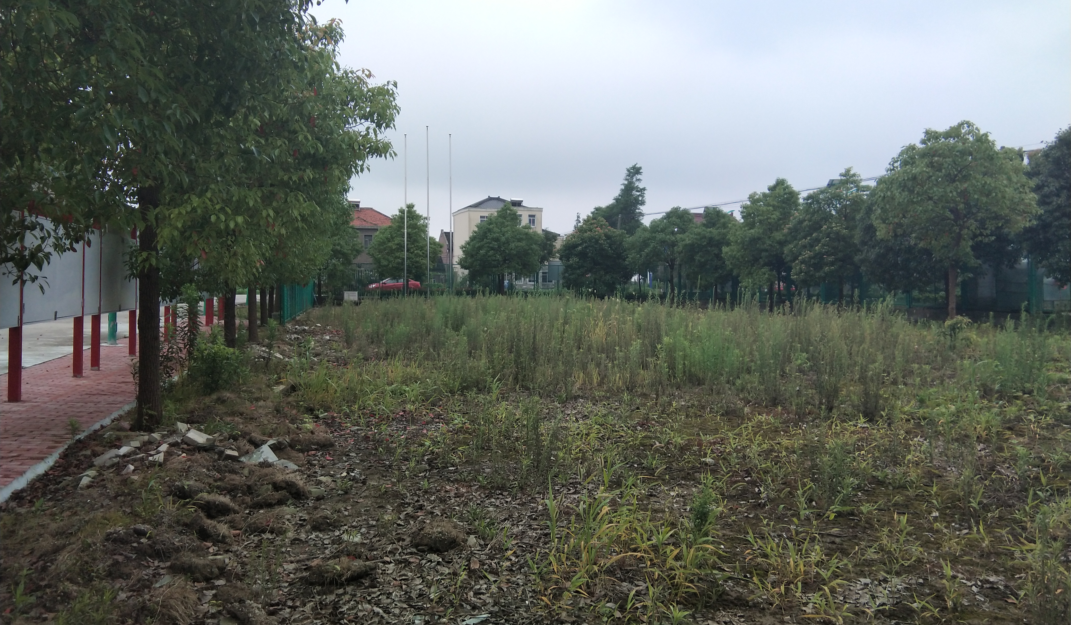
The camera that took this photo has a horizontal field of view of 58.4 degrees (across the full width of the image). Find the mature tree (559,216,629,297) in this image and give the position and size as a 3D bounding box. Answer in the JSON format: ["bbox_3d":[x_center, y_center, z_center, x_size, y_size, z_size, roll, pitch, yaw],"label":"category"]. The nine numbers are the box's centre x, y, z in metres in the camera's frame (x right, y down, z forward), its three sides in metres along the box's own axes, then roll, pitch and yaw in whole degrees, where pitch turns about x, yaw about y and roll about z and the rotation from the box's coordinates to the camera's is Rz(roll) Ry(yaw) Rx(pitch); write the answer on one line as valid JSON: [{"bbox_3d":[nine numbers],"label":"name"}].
[{"bbox_3d":[3.638,-3.219,59.928,4.300,5.620,4.300,0,2,0],"label":"mature tree"}]

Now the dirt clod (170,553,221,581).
[{"bbox_3d":[-1.598,1.177,4.500,0.230,0.115,0.180,-1,2,-12],"label":"dirt clod"}]

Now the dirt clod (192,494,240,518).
[{"bbox_3d":[-1.817,1.091,5.456,0.275,0.100,0.200,-1,2,-19],"label":"dirt clod"}]

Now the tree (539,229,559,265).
[{"bbox_3d":[-0.030,-3.279,67.930,4.000,5.230,4.000,0,2,0],"label":"tree"}]

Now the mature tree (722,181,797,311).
[{"bbox_3d":[11.369,-3.374,47.922,3.900,6.646,3.900,0,2,-13],"label":"mature tree"}]

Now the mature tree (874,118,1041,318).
[{"bbox_3d":[14.845,-3.244,34.000,5.800,7.150,5.600,0,2,0],"label":"mature tree"}]

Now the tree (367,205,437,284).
[{"bbox_3d":[-8.988,-3.905,65.000,4.700,6.750,4.700,0,2,0],"label":"tree"}]

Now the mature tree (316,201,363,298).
[{"bbox_3d":[-13.986,-3.985,64.000,5.000,7.000,5.000,0,2,0],"label":"mature tree"}]

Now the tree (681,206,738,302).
[{"bbox_3d":[8.568,-2.533,45.943,3.500,5.140,3.500,0,2,0],"label":"tree"}]

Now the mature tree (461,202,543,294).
[{"bbox_3d":[-2.026,-3.379,57.426,5.000,6.100,4.800,0,2,-13],"label":"mature tree"}]

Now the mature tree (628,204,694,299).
[{"bbox_3d":[8.237,-3.538,60.422,4.300,6.243,4.300,0,2,0],"label":"mature tree"}]

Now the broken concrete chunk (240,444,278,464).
[{"bbox_3d":[-2.027,1.030,7.028,0.280,0.130,0.200,0,2,-16],"label":"broken concrete chunk"}]

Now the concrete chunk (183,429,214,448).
[{"bbox_3d":[-2.687,0.992,7.649,0.250,0.130,0.180,-1,2,-19],"label":"concrete chunk"}]

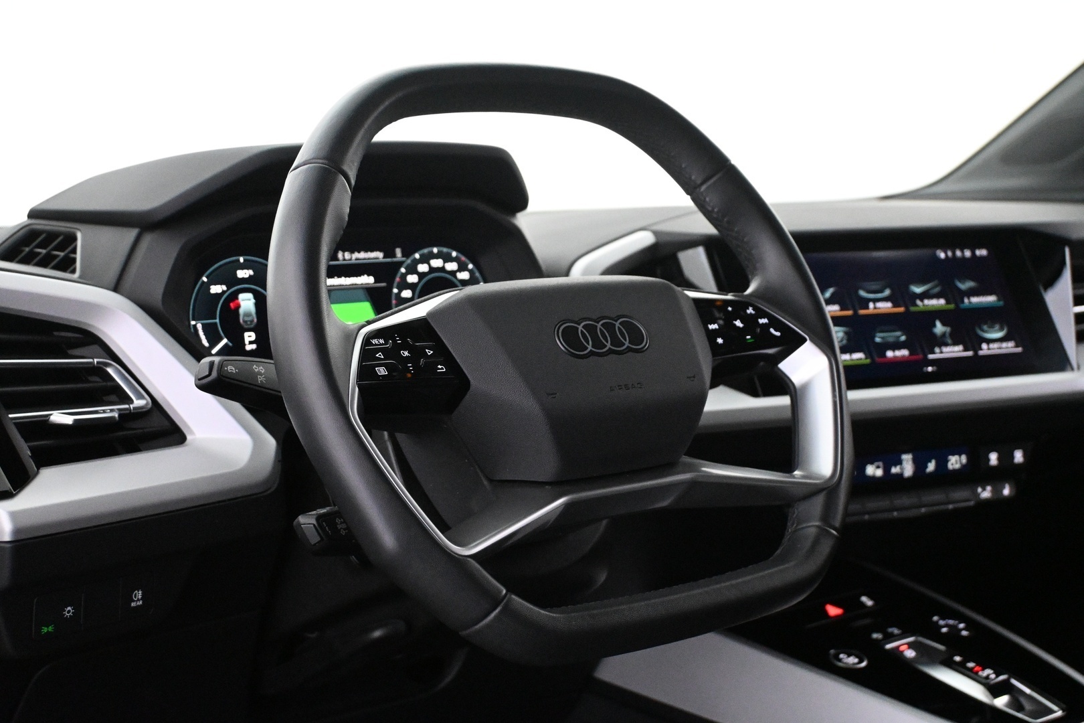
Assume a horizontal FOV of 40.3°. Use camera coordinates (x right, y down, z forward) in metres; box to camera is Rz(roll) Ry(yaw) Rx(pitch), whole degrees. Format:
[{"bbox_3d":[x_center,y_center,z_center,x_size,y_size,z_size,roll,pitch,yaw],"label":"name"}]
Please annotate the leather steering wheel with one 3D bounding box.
[{"bbox_3d":[0.011,-0.003,0.846,0.372,0.349,0.098,-6,-20,-35],"label":"leather steering wheel"}]

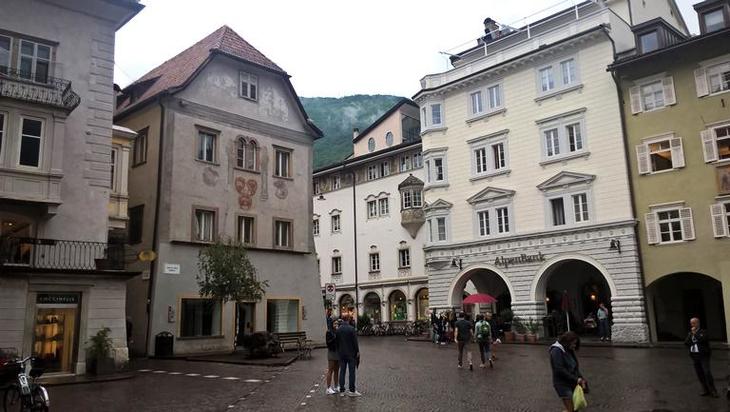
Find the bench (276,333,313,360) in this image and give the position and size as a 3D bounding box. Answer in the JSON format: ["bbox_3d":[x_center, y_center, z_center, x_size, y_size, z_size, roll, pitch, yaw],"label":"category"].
[{"bbox_3d":[-2.694,4.879,20.728,1.600,0.880,0.620,7,-14,-37],"label":"bench"}]

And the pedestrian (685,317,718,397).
[{"bbox_3d":[7.448,3.333,13.297,0.580,1.700,0.450,-11,-14,40],"label":"pedestrian"}]

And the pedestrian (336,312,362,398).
[{"bbox_3d":[-0.354,3.305,13.374,0.550,1.750,0.420,-7,-12,25],"label":"pedestrian"}]

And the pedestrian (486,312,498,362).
[{"bbox_3d":[4.459,4.621,21.188,0.500,1.680,0.420,-3,-11,8],"label":"pedestrian"}]

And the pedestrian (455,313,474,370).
[{"bbox_3d":[3.135,4.233,19.039,0.550,1.750,0.480,-3,-11,7],"label":"pedestrian"}]

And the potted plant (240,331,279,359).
[{"bbox_3d":[-3.794,5.012,22.014,1.200,1.020,1.350,-11,-14,41],"label":"potted plant"}]

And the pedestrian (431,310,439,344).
[{"bbox_3d":[3.643,6.457,31.840,0.380,1.700,0.500,8,-14,-40],"label":"pedestrian"}]

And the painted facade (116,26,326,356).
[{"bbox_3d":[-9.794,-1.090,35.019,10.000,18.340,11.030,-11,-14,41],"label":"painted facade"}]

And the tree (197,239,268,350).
[{"bbox_3d":[-6.034,4.021,27.347,2.890,5.160,3.040,-2,-11,0],"label":"tree"}]

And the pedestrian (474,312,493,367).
[{"bbox_3d":[3.802,4.340,19.326,0.520,1.650,0.420,-3,-11,7],"label":"pedestrian"}]

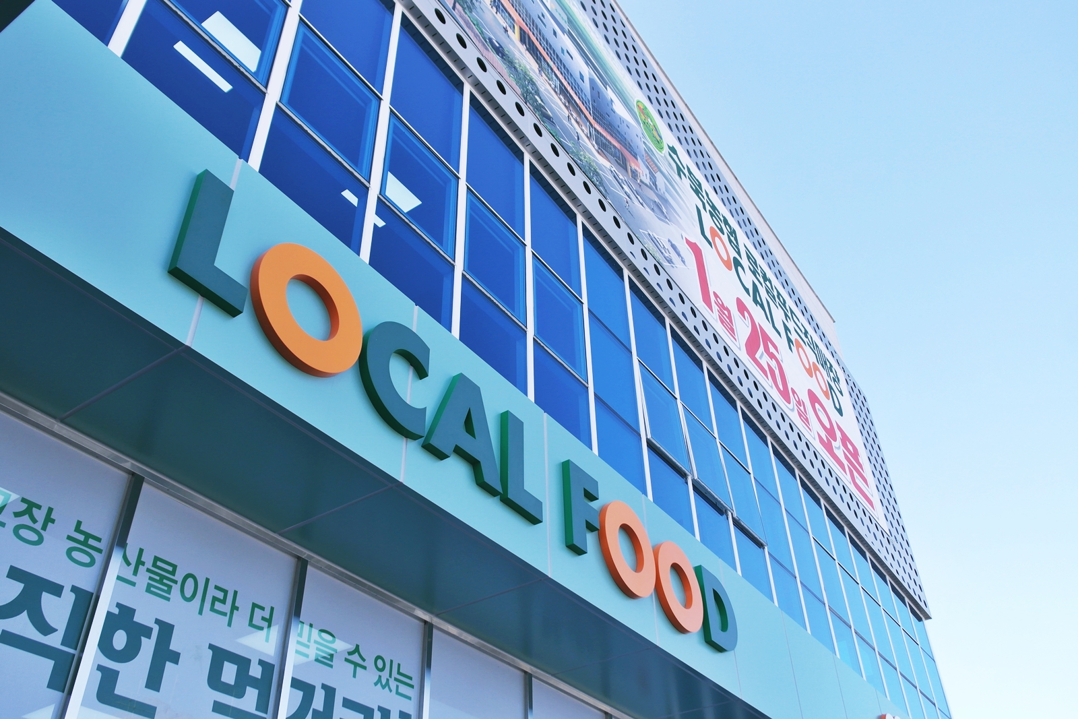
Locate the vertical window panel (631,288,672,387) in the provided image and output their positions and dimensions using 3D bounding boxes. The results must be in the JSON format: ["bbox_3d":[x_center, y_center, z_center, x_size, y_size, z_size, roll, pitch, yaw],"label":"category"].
[{"bbox_3d":[1.245,-0.240,10.821,0.075,0.970,0.863,-23,-43,25],"label":"vertical window panel"}]

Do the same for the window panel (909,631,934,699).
[{"bbox_3d":[6.073,4.912,15.786,0.080,0.902,0.826,-23,-43,25],"label":"window panel"}]

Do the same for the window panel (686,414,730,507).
[{"bbox_3d":[1.836,1.071,10.798,0.075,0.883,0.863,-27,-44,23],"label":"window panel"}]

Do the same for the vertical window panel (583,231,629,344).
[{"bbox_3d":[0.705,-0.752,10.175,0.070,1.174,0.892,-23,-43,25],"label":"vertical window panel"}]

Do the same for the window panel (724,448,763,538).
[{"bbox_3d":[2.371,1.563,11.422,0.070,0.960,0.892,-26,-44,23],"label":"window panel"}]

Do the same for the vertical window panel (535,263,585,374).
[{"bbox_3d":[0.191,-0.361,8.853,0.070,0.960,0.892,-23,-43,25],"label":"vertical window panel"}]

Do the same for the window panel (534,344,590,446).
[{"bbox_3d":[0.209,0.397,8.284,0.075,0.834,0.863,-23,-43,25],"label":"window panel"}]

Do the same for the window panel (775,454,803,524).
[{"bbox_3d":[3.405,1.731,13.348,0.070,1.009,0.892,-23,-43,25],"label":"window panel"}]

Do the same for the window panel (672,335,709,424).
[{"bbox_3d":[1.764,0.275,11.320,0.080,0.936,0.826,-23,-43,25],"label":"window panel"}]

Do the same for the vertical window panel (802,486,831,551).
[{"bbox_3d":[3.908,2.253,13.819,0.080,0.785,0.826,-23,-43,25],"label":"vertical window panel"}]

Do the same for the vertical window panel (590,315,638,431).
[{"bbox_3d":[0.728,0.117,9.523,0.075,0.854,0.863,-23,-43,25],"label":"vertical window panel"}]

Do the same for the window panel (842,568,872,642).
[{"bbox_3d":[4.517,3.512,14.020,0.075,0.854,0.863,-23,-43,25],"label":"window panel"}]

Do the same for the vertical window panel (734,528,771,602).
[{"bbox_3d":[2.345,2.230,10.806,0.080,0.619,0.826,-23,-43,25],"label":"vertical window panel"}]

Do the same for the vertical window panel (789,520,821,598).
[{"bbox_3d":[3.430,2.539,12.722,0.070,0.960,0.892,-23,-43,25],"label":"vertical window panel"}]

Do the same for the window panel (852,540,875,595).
[{"bbox_3d":[5.035,3.193,15.288,0.075,0.873,0.863,-23,-43,25],"label":"window panel"}]

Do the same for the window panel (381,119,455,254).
[{"bbox_3d":[-0.896,-1.338,7.595,0.075,0.854,0.863,-23,-43,25],"label":"window panel"}]

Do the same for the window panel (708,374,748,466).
[{"bbox_3d":[2.300,0.769,11.945,0.080,0.898,0.826,-23,-43,25],"label":"window panel"}]

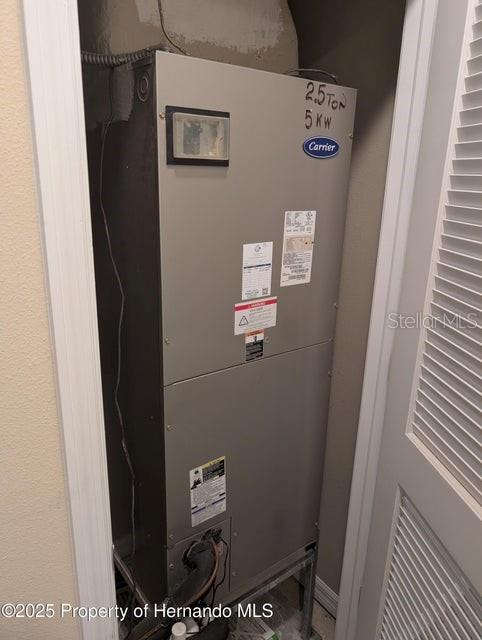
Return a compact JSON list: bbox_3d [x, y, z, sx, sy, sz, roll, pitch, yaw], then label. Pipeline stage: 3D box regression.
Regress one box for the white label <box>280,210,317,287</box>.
[{"bbox_3d":[0.141,-0.173,1.088,0.101,0.179,0.003,-11,21,-35],"label":"white label"}]

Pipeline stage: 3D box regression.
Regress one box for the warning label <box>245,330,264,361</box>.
[{"bbox_3d":[0.035,0.061,1.083,0.055,0.071,0.003,-11,21,-35],"label":"warning label"}]

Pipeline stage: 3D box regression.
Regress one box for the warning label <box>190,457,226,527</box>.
[{"bbox_3d":[-0.080,0.433,1.117,0.103,0.167,0.003,-11,21,-35],"label":"warning label"}]

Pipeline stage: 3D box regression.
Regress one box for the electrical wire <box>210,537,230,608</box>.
[{"bbox_3d":[-0.055,0.661,1.173,0.048,0.226,0.030,-11,21,-35],"label":"electrical wire"}]

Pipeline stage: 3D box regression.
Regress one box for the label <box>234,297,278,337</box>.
[{"bbox_3d":[0.037,-0.010,1.062,0.127,0.075,0.003,-11,21,-35],"label":"label"}]

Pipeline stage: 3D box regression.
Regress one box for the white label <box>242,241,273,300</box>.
[{"bbox_3d":[0.039,-0.113,1.029,0.086,0.128,0.003,-11,21,-35],"label":"white label"}]

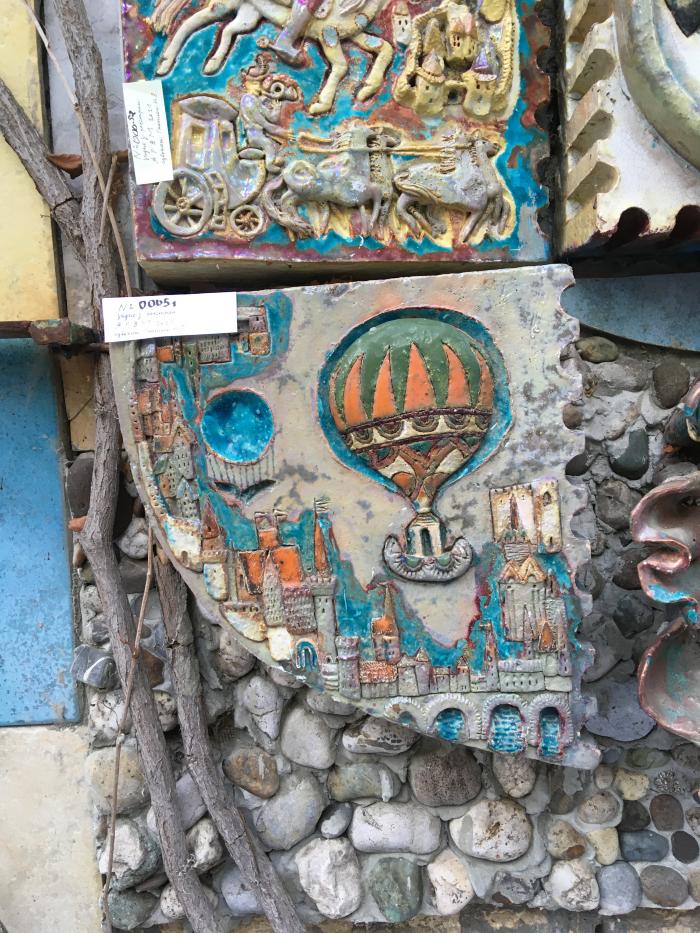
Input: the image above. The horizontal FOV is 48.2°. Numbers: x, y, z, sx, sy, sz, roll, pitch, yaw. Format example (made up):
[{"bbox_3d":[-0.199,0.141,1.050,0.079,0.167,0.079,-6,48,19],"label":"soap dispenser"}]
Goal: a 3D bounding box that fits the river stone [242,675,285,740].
[{"bbox_3d":[-0.091,0.254,0.824,0.044,0.069,0.039,-2,8,2],"label":"river stone"}]

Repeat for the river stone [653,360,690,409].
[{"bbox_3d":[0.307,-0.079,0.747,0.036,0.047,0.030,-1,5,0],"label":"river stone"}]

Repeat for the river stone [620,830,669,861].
[{"bbox_3d":[0.314,0.404,0.832,0.052,0.033,0.031,-2,8,2],"label":"river stone"}]

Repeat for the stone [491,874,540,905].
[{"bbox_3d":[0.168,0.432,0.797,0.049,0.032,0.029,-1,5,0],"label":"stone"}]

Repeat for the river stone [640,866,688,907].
[{"bbox_3d":[0.350,0.467,0.869,0.053,0.046,0.034,-2,5,0],"label":"river stone"}]

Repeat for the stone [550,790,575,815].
[{"bbox_3d":[0.225,0.355,0.828,0.026,0.027,0.019,-2,8,2],"label":"stone"}]

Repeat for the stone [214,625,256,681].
[{"bbox_3d":[-0.119,0.194,0.817,0.045,0.061,0.040,-2,8,2],"label":"stone"}]

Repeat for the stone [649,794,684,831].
[{"bbox_3d":[0.335,0.366,0.826,0.036,0.039,0.025,-2,8,2],"label":"stone"}]

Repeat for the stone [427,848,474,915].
[{"bbox_3d":[0.112,0.461,0.868,0.051,0.072,0.038,-2,5,0],"label":"stone"}]

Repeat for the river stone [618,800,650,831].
[{"bbox_3d":[0.312,0.385,0.861,0.037,0.036,0.029,-2,5,0],"label":"river stone"}]

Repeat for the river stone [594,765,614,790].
[{"bbox_3d":[0.268,0.327,0.823,0.021,0.028,0.018,-2,8,2],"label":"river stone"}]

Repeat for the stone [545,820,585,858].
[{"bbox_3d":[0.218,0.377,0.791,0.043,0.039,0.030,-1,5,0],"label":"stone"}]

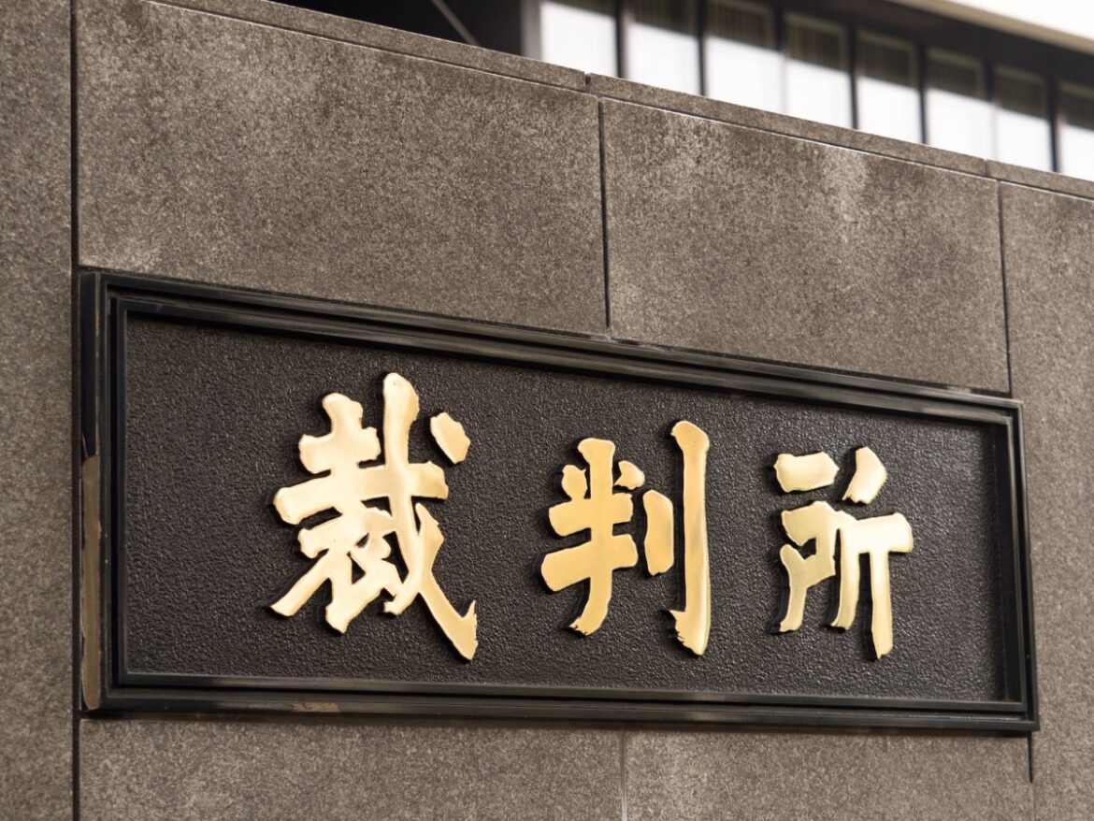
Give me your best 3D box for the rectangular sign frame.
[{"bbox_3d":[0.099,0.170,3.922,1.692,0.517,0.051,7,-13,-40],"label":"rectangular sign frame"}]

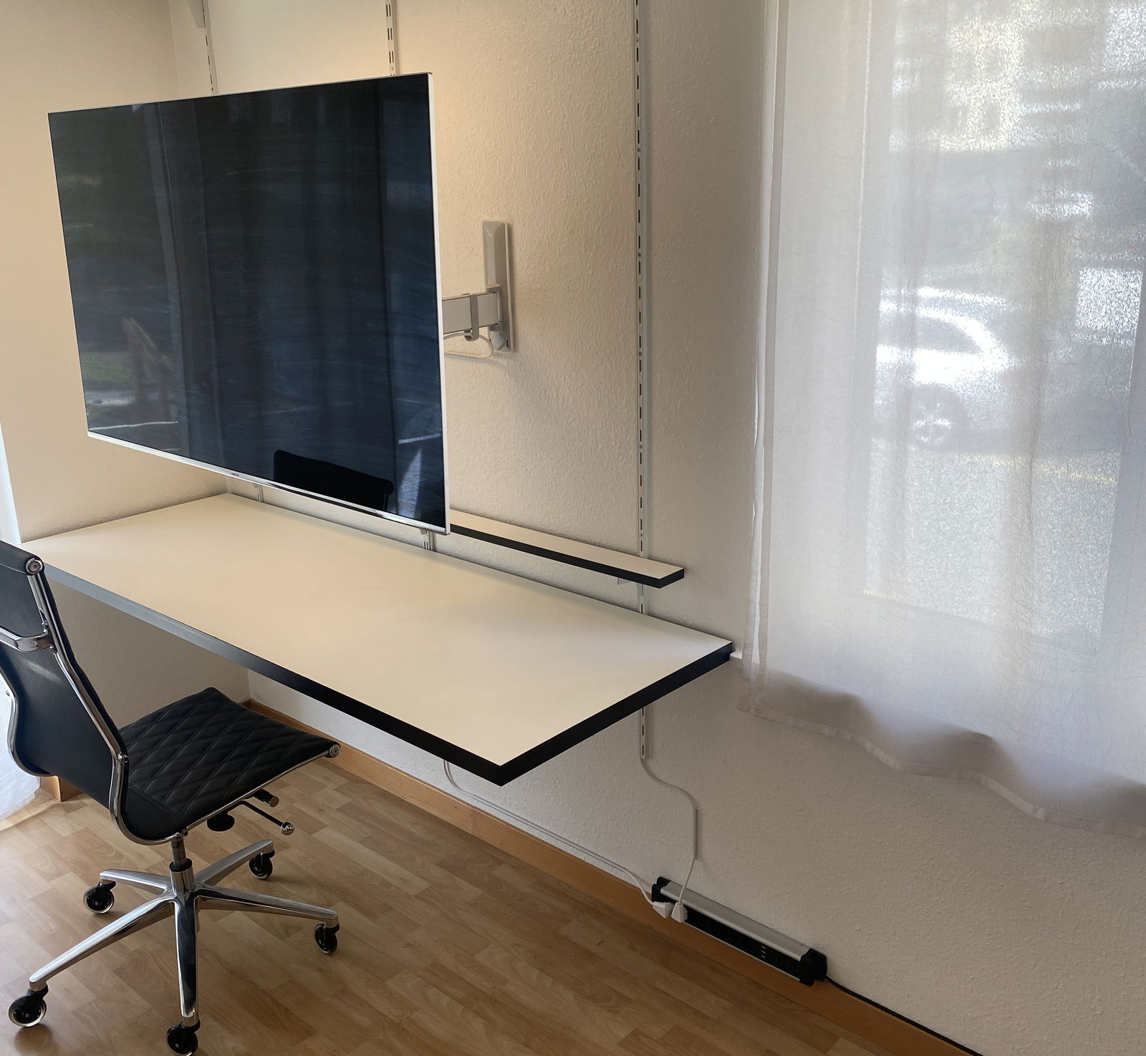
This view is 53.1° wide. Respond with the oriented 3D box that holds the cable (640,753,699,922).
[{"bbox_3d":[0.209,0.724,2.670,0.168,0.352,0.062,14,23,40],"label":"cable"}]

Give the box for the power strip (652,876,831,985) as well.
[{"bbox_3d":[0.366,0.912,2.605,0.458,0.065,0.039,14,23,40],"label":"power strip"}]

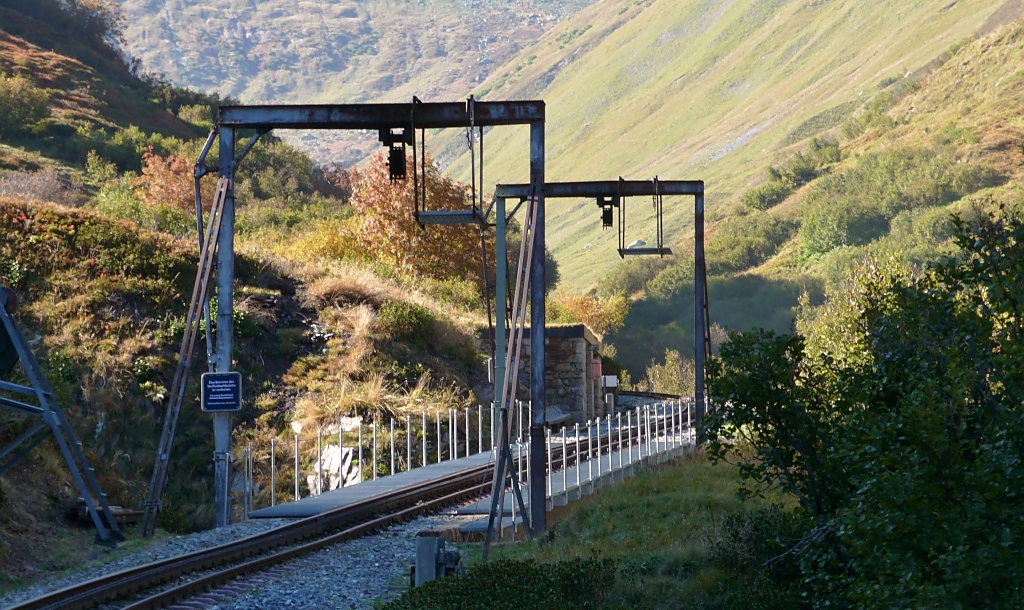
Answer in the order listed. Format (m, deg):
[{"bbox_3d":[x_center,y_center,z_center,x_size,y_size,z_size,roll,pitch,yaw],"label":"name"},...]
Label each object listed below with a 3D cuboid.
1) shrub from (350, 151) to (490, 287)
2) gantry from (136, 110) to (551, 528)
[{"bbox_3d":[-2.523,-2.330,115.000,3.850,3.800,3.500,0,-6,0],"label":"shrub"},{"bbox_3d":[-2.282,0.003,55.955,4.964,6.421,5.420,-1,-6,6],"label":"gantry"}]

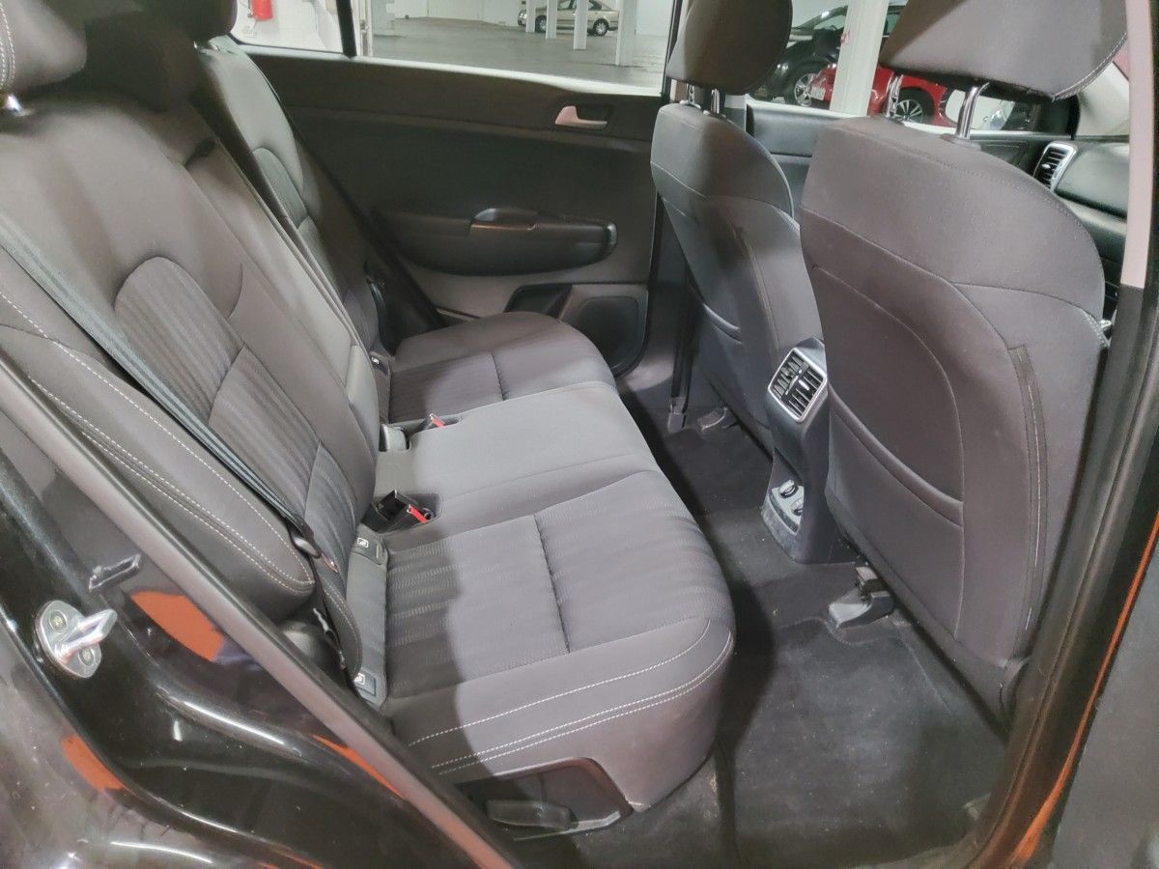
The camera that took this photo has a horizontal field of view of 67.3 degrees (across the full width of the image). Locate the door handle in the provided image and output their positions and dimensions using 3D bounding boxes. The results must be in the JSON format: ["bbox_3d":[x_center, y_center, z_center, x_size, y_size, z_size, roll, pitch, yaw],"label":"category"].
[{"bbox_3d":[0.003,-0.689,1.893,0.114,0.043,0.030,2,27,-13],"label":"door handle"}]

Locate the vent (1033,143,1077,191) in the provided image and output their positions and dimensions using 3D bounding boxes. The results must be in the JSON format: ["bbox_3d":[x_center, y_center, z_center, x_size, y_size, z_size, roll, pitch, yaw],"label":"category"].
[{"bbox_3d":[1.142,-0.643,2.107,0.032,0.112,0.098,14,23,-18],"label":"vent"}]

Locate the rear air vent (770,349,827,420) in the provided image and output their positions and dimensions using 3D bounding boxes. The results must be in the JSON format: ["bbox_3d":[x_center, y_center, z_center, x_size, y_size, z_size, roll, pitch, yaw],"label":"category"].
[{"bbox_3d":[0.382,-0.086,1.501,0.025,0.088,0.132,20,21,-21],"label":"rear air vent"}]

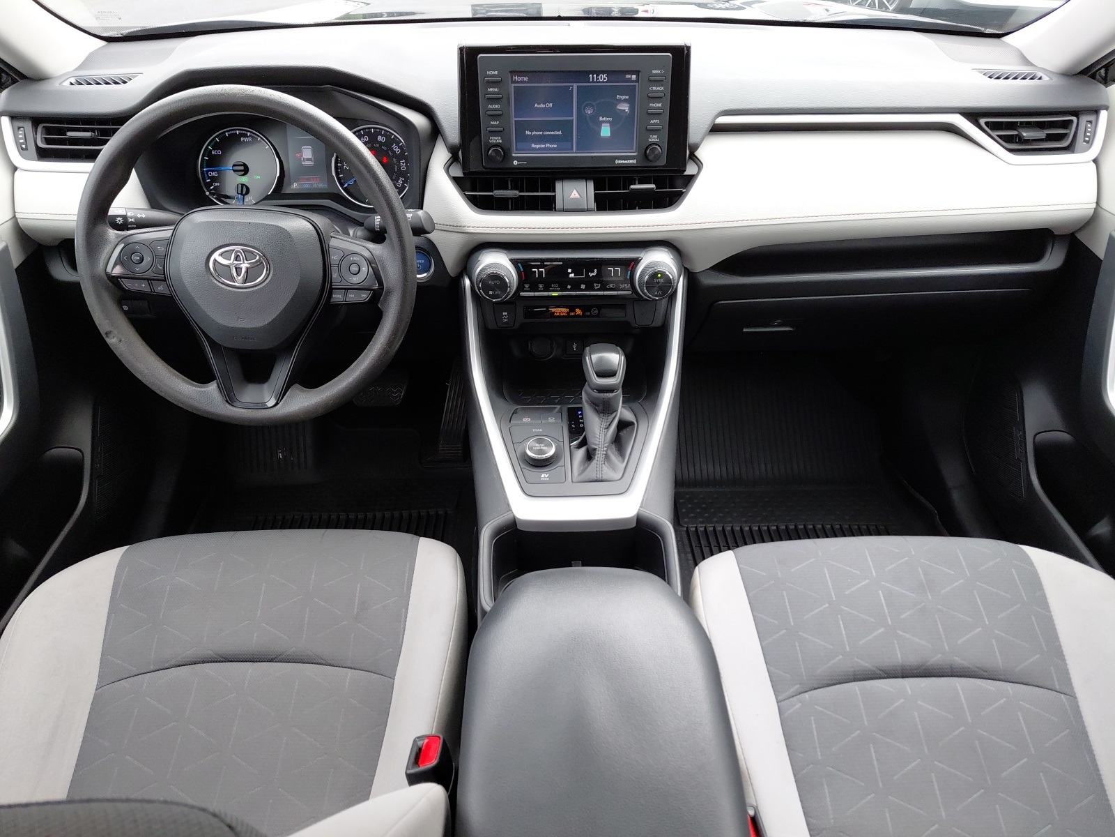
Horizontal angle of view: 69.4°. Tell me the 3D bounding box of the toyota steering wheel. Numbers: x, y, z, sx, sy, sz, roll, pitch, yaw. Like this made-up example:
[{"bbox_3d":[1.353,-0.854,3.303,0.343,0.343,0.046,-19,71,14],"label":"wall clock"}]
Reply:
[{"bbox_3d":[-0.342,-0.179,0.902,0.372,0.372,0.080,-1,3,-2],"label":"toyota steering wheel"}]

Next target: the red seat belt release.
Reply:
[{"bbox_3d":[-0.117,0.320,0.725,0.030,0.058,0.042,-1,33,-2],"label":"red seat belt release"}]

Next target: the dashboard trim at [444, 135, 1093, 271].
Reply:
[{"bbox_3d":[0.279,-0.275,1.014,0.873,0.150,0.130,-1,33,-2],"label":"dashboard trim"}]

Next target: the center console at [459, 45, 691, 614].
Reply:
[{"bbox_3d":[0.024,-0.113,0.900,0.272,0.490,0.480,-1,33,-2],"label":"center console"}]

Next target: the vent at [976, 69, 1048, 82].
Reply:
[{"bbox_3d":[0.618,-0.466,1.095,0.100,0.020,0.042,-1,18,-2],"label":"vent"}]

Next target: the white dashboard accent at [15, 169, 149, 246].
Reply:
[{"bbox_3d":[-0.601,-0.267,1.018,0.162,0.090,0.062,-1,28,-2],"label":"white dashboard accent"}]

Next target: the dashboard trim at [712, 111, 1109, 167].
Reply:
[{"bbox_3d":[0.456,-0.355,1.035,0.523,0.065,0.060,-1,28,-2],"label":"dashboard trim"}]

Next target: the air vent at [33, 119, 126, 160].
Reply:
[{"bbox_3d":[-0.590,-0.348,1.008,0.130,0.055,0.045,-1,28,-2],"label":"air vent"}]

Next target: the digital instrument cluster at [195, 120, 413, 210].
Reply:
[{"bbox_3d":[-0.328,-0.327,1.039,0.283,0.118,0.045,-1,15,-2],"label":"digital instrument cluster"}]

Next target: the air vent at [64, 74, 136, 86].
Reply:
[{"bbox_3d":[-0.599,-0.445,1.058,0.100,0.020,0.042,-1,18,-2],"label":"air vent"}]

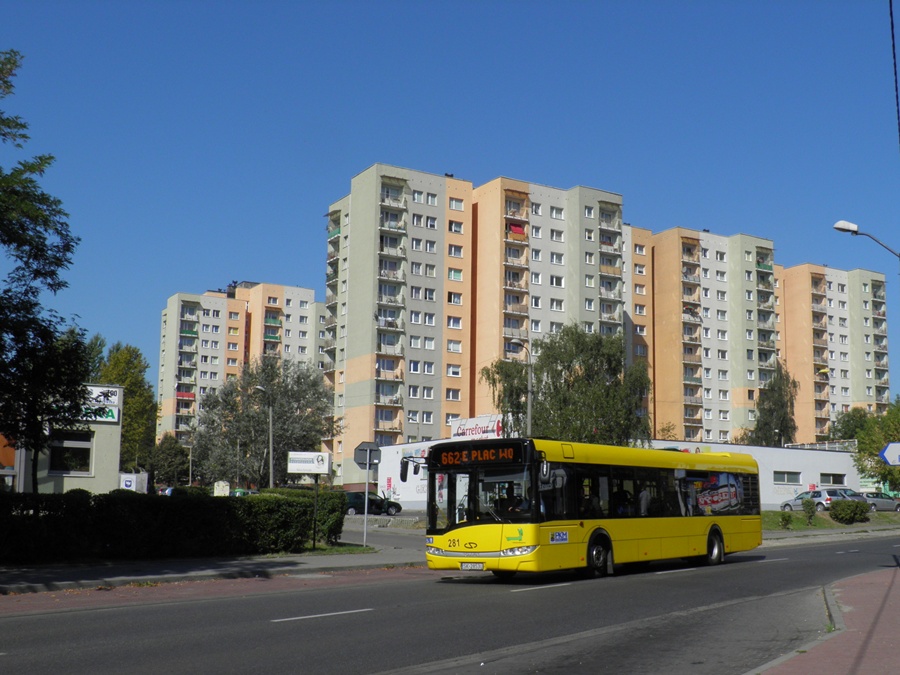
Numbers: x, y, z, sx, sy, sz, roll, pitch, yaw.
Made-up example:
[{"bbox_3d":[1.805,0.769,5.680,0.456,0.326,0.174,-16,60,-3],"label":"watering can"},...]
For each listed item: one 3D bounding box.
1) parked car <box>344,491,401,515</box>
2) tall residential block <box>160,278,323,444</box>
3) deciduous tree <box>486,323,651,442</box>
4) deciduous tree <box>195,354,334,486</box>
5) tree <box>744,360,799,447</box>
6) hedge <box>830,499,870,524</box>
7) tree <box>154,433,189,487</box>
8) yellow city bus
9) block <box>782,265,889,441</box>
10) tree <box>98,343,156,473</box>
[{"bbox_3d":[-4.874,10.325,56.500,3.850,1.430,1.660,2,-9,-3],"label":"parked car"},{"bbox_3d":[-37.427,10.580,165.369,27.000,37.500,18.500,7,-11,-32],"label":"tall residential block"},{"bbox_3d":[5.292,3.841,41.281,7.900,9.000,7.300,1,-9,0],"label":"deciduous tree"},{"bbox_3d":[-16.517,8.163,78.977,12.300,12.800,11.500,1,-9,0],"label":"deciduous tree"},{"bbox_3d":[35.188,9.930,98.801,5.800,15.000,5.800,1,-9,0],"label":"tree"},{"bbox_3d":[22.857,9.983,52.000,2.300,1.400,2.200,-6,-12,39],"label":"hedge"},{"bbox_3d":[-24.455,11.461,79.496,3.600,6.300,3.600,1,-9,0],"label":"tree"},{"bbox_3d":[4.270,4.210,22.550,2.550,2.900,12.000,-7,-13,39],"label":"yellow city bus"},{"bbox_3d":[60.155,7.380,148.580,17.500,35.500,13.000,7,-11,-32],"label":"block"},{"bbox_3d":[-31.812,7.886,86.801,7.500,15.000,7.500,1,-9,0],"label":"tree"}]

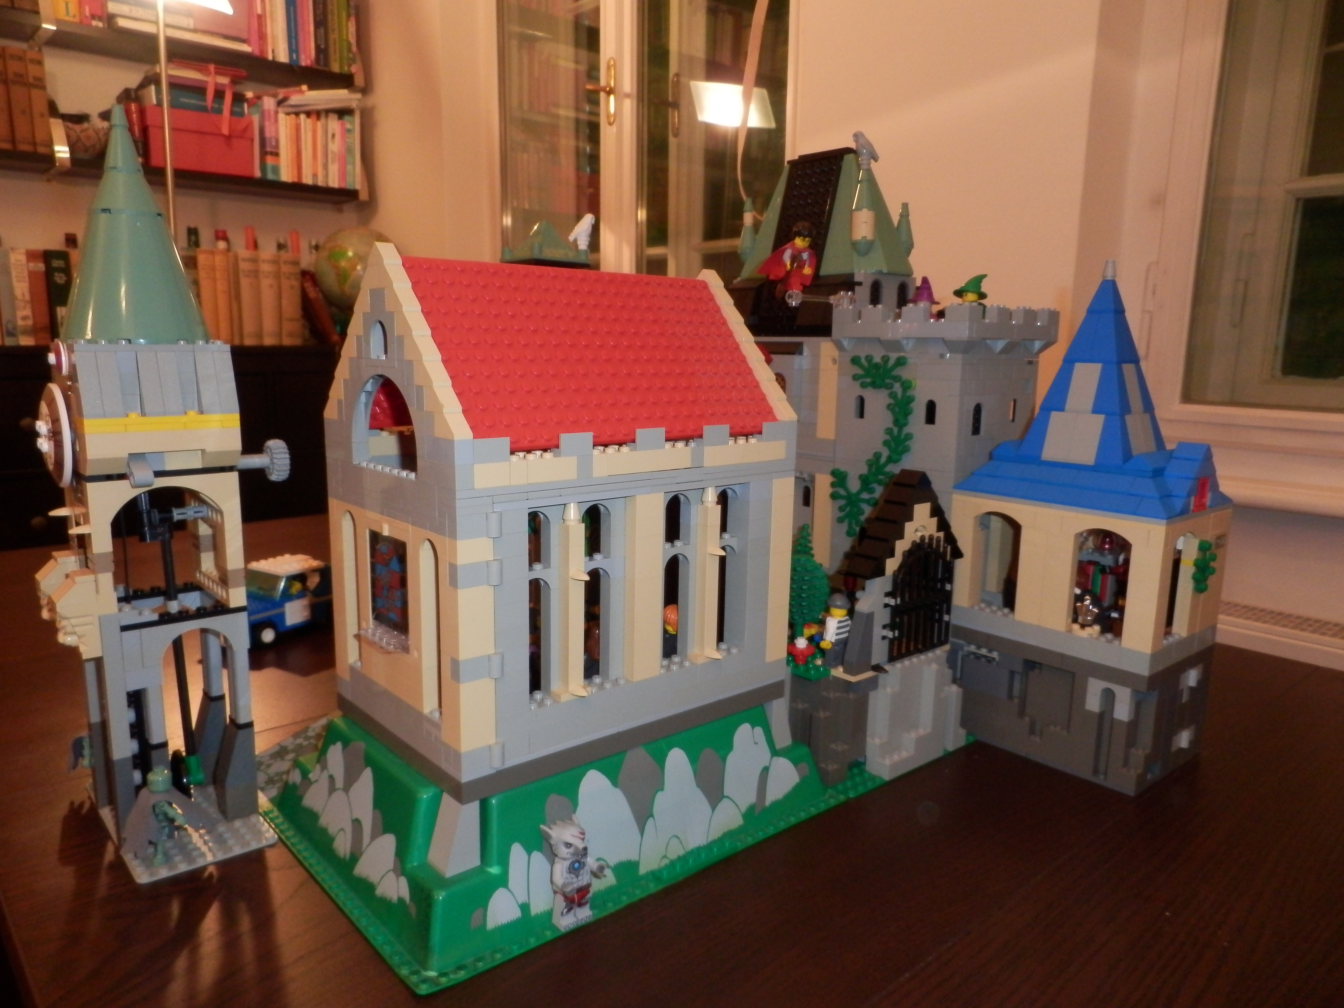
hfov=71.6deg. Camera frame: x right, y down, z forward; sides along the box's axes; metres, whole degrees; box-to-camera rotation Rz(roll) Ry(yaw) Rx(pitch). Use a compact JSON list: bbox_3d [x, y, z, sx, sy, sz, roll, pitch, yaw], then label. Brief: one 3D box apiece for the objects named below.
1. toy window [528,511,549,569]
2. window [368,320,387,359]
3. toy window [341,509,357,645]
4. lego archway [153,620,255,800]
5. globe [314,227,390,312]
[{"bbox_3d":[-0.060,0.015,0.392,0.016,0.026,0.007,-7,12,-40],"label":"toy window"},{"bbox_3d":[-0.120,-0.069,0.393,0.008,0.016,0.016,-7,13,-41],"label":"window"},{"bbox_3d":[-0.148,0.038,0.442,0.008,0.073,0.016,-7,13,-41],"label":"toy window"},{"bbox_3d":[-0.234,0.107,0.462,0.048,0.103,0.015,-7,12,-40],"label":"lego archway"},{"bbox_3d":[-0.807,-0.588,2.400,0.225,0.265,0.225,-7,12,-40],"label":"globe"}]

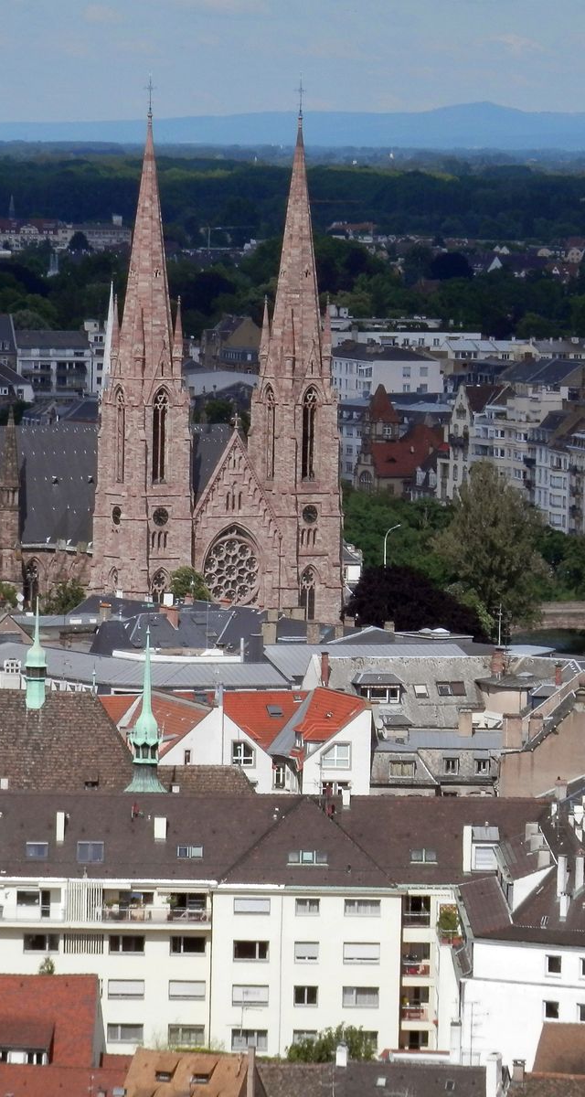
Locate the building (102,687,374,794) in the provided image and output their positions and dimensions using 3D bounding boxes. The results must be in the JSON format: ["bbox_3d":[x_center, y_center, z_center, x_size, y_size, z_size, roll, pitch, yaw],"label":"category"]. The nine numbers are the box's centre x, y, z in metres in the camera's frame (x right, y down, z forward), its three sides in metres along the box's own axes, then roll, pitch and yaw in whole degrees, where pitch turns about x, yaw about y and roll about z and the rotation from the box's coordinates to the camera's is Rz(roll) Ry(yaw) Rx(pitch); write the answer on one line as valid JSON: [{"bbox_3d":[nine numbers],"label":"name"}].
[{"bbox_3d":[-4.820,23.680,513.610,21.500,24.780,13.000,1,4,-5],"label":"building"}]

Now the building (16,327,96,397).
[{"bbox_3d":[-49.520,-31.530,1344.850,16.800,26.780,13.000,0,4,-8],"label":"building"}]

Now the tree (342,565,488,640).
[{"bbox_3d":[15.970,8.910,840.150,18.500,13.760,18.000,1,4,0],"label":"tree"}]

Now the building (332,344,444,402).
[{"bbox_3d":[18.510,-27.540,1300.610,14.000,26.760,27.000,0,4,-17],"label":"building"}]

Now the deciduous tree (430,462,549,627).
[{"bbox_3d":[26.640,1.080,880.070,15.500,25.440,15.000,1,4,0],"label":"deciduous tree"}]

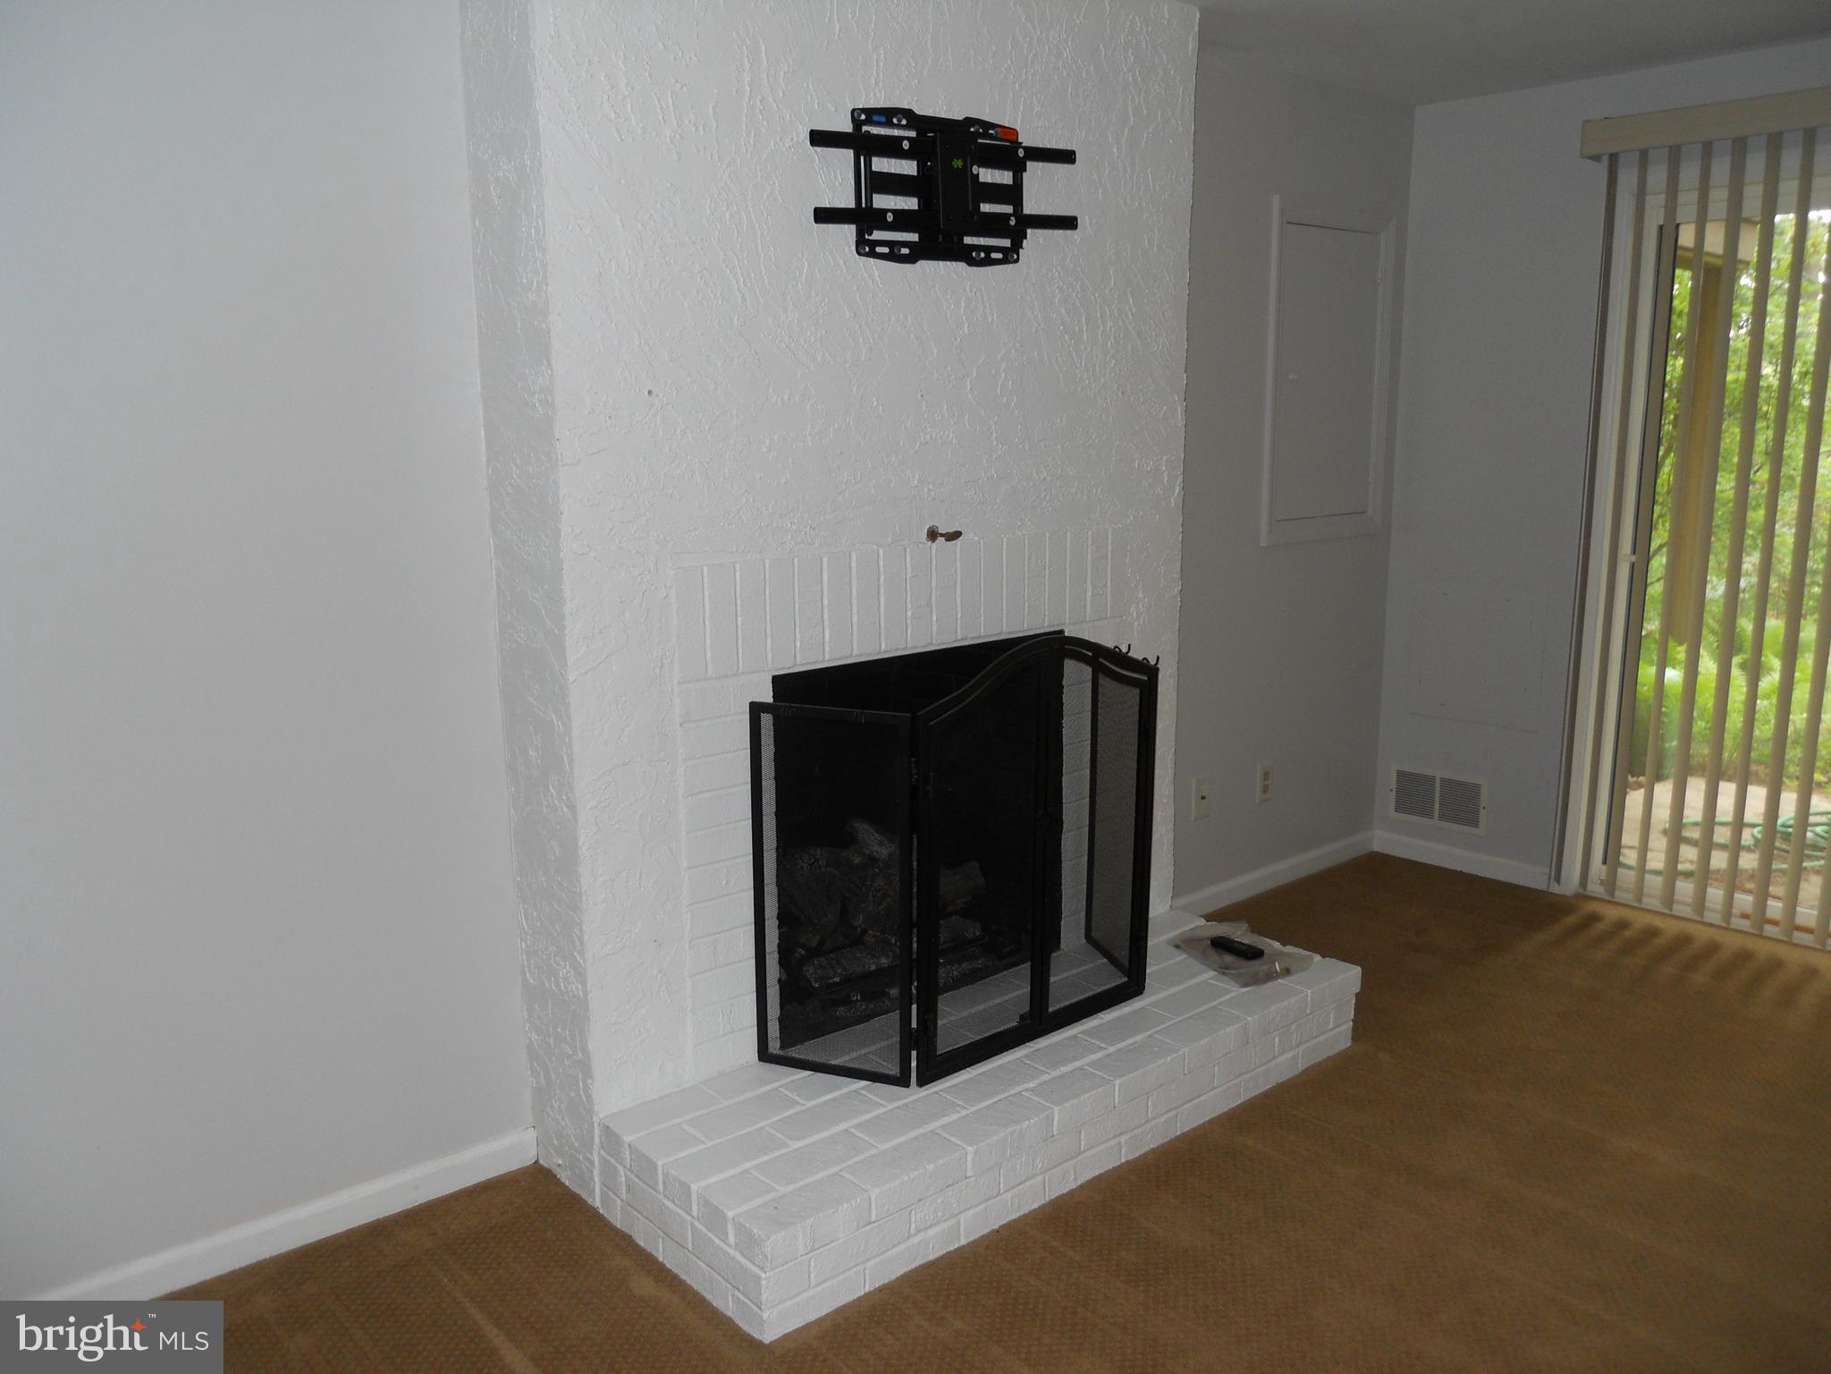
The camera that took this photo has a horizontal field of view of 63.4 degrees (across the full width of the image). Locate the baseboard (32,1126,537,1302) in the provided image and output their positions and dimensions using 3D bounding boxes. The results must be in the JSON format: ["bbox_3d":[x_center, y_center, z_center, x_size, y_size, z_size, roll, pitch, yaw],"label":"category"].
[{"bbox_3d":[-1.049,0.922,2.530,0.870,0.075,0.015,-10,14,-40],"label":"baseboard"}]

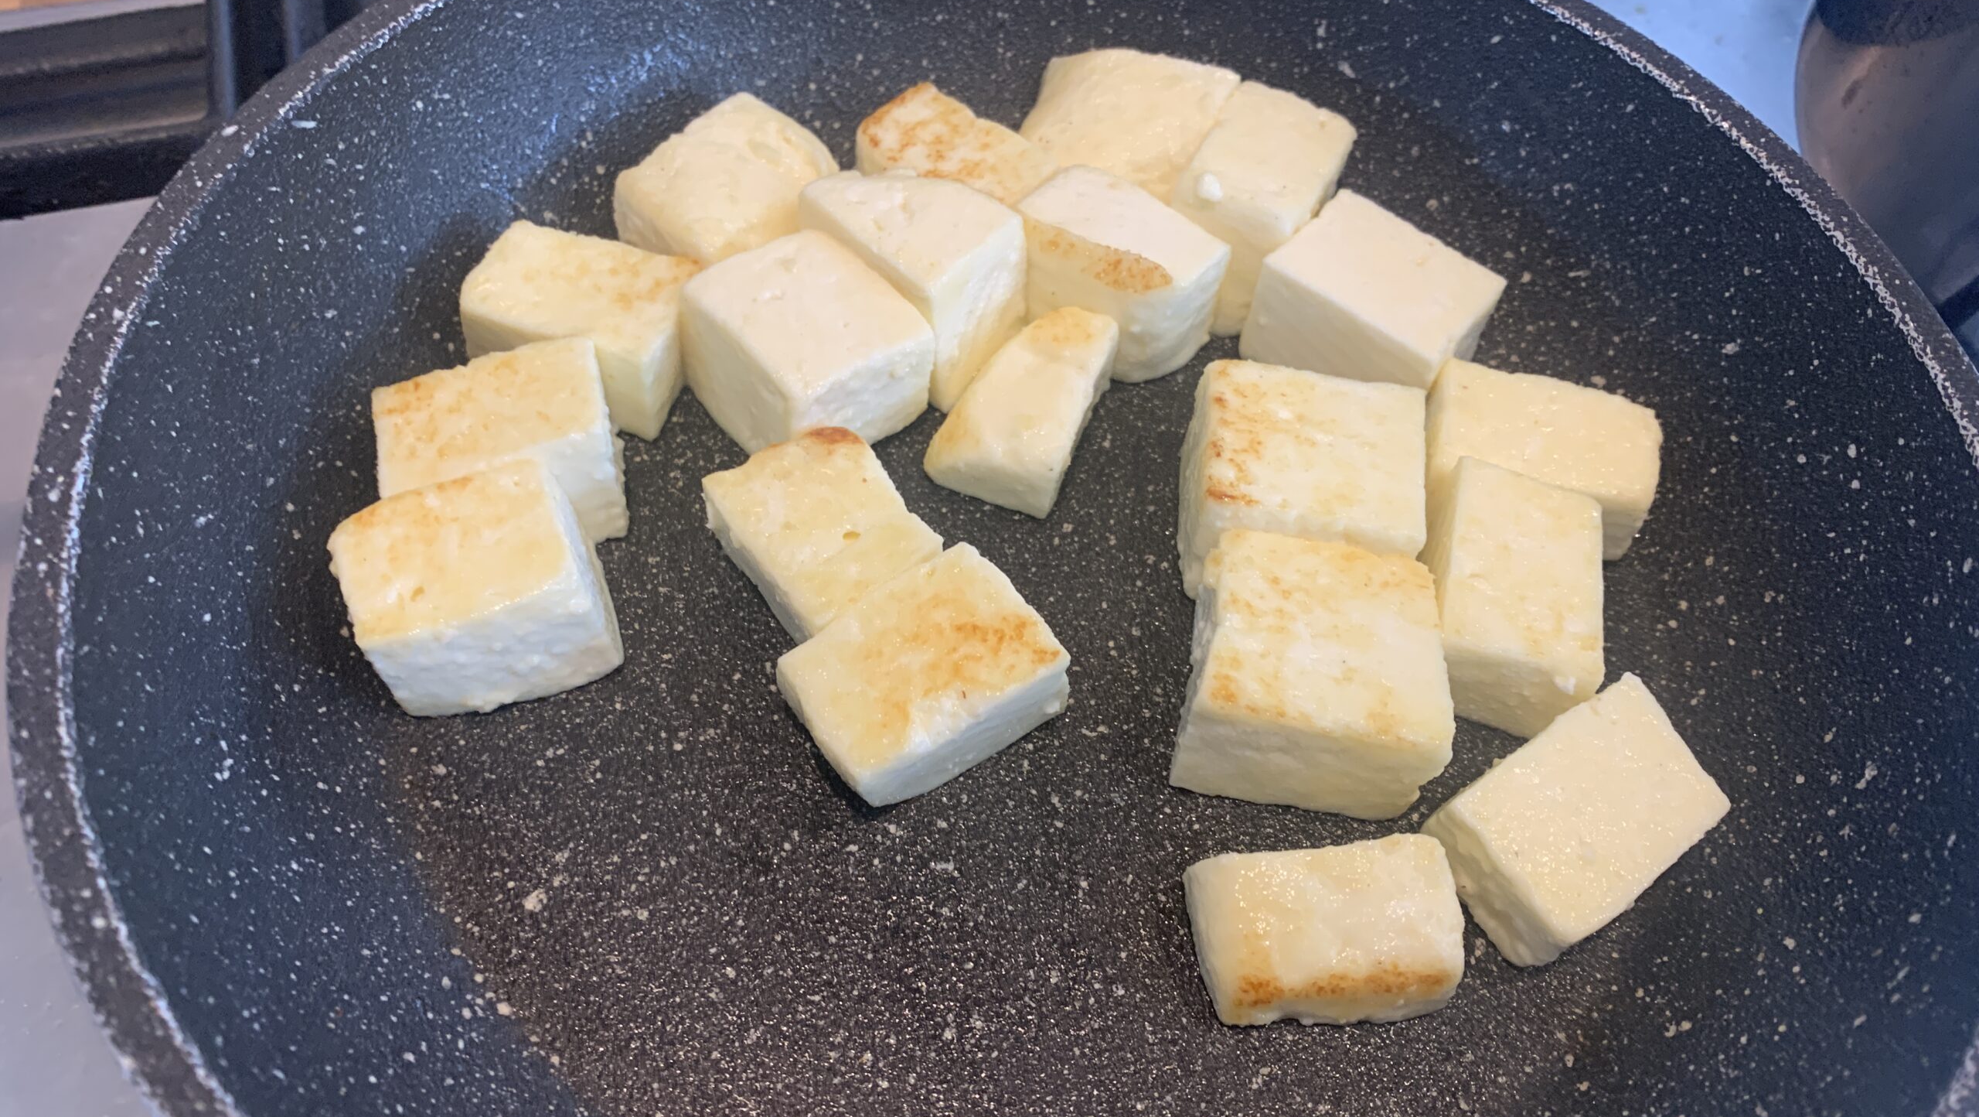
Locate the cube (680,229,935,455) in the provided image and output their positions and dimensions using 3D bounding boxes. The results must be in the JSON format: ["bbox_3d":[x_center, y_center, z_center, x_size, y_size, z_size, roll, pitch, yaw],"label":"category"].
[{"bbox_3d":[-0.029,-0.033,0.242,0.027,0.021,0.031,-33,63,-25],"label":"cube"}]

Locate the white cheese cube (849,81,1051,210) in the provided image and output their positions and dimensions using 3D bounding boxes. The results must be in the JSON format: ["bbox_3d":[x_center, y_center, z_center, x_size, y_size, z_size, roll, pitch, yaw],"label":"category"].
[{"bbox_3d":[-0.006,-0.065,0.266,0.030,0.021,0.021,35,60,17],"label":"white cheese cube"}]

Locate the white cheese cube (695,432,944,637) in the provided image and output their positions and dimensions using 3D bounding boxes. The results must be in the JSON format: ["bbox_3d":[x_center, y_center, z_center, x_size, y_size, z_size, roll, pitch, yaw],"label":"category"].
[{"bbox_3d":[-0.025,-0.005,0.230,0.025,0.011,0.028,-29,62,-23],"label":"white cheese cube"}]

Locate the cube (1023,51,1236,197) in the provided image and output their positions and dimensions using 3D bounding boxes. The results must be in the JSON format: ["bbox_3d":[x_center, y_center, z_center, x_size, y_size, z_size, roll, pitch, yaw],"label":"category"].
[{"bbox_3d":[0.022,-0.065,0.252,0.031,0.022,0.029,18,57,7],"label":"cube"}]

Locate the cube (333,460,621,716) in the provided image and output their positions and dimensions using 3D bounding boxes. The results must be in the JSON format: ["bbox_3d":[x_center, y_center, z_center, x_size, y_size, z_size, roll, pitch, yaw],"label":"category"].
[{"bbox_3d":[-0.073,0.005,0.212,0.030,0.023,0.021,-18,60,-12],"label":"cube"}]

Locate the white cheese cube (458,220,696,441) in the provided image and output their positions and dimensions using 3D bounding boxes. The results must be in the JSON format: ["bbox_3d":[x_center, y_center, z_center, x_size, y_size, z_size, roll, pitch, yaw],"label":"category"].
[{"bbox_3d":[-0.066,-0.037,0.241,0.033,0.021,0.019,22,55,6],"label":"white cheese cube"}]

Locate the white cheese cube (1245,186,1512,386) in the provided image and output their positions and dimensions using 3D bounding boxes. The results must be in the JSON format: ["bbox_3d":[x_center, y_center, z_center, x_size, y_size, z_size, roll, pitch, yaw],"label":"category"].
[{"bbox_3d":[0.061,-0.039,0.239,0.030,0.021,0.023,36,61,17],"label":"white cheese cube"}]

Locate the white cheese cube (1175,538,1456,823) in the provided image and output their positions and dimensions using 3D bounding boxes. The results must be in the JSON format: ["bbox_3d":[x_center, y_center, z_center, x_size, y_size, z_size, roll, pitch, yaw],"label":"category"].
[{"bbox_3d":[0.043,0.016,0.201,0.031,0.022,0.029,8,57,0],"label":"white cheese cube"}]

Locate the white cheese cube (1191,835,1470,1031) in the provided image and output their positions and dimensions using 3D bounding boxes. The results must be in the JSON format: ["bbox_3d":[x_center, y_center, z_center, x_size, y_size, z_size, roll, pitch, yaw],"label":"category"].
[{"bbox_3d":[0.042,0.047,0.186,0.030,0.013,0.018,-3,57,-7],"label":"white cheese cube"}]

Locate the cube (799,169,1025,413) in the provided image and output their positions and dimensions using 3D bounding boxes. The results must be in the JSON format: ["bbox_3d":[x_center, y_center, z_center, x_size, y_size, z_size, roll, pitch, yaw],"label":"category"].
[{"bbox_3d":[-0.012,-0.044,0.232,0.028,0.028,0.021,37,61,18],"label":"cube"}]

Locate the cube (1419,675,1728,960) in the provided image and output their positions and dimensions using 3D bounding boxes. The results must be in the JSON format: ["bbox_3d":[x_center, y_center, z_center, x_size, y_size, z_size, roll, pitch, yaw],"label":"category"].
[{"bbox_3d":[0.083,0.037,0.210,0.036,0.012,0.023,-29,68,-20],"label":"cube"}]

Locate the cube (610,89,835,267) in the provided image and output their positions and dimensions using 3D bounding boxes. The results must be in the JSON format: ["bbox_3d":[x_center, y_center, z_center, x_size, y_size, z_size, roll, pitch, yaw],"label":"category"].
[{"bbox_3d":[-0.041,-0.057,0.243,0.023,0.018,0.031,37,61,18],"label":"cube"}]

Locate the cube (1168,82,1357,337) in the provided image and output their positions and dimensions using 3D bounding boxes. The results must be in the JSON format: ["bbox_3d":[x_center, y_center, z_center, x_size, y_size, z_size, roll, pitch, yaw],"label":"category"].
[{"bbox_3d":[0.043,-0.057,0.247,0.021,0.025,0.029,25,58,11],"label":"cube"}]

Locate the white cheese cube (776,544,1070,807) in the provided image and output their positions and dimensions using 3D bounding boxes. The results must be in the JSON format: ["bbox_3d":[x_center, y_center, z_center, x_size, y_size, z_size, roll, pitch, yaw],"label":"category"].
[{"bbox_3d":[-0.010,0.016,0.216,0.034,0.013,0.025,-29,62,-22],"label":"white cheese cube"}]

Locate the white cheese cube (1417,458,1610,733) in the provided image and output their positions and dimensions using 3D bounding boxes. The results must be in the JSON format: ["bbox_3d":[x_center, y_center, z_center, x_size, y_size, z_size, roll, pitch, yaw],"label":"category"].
[{"bbox_3d":[0.073,0.006,0.211,0.021,0.020,0.030,14,57,4],"label":"white cheese cube"}]

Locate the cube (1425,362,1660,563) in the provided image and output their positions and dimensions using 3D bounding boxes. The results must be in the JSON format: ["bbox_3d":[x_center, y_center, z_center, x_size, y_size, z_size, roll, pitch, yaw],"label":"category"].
[{"bbox_3d":[0.084,-0.016,0.230,0.032,0.014,0.021,15,57,5],"label":"cube"}]

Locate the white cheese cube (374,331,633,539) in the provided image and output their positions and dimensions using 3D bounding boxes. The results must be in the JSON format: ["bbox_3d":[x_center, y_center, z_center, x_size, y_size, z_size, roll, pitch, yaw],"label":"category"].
[{"bbox_3d":[-0.075,-0.017,0.227,0.033,0.023,0.021,-13,58,-12],"label":"white cheese cube"}]

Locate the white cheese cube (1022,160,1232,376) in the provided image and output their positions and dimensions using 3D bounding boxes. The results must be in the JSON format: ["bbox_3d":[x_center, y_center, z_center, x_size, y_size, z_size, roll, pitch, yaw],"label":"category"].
[{"bbox_3d":[0.022,-0.050,0.257,0.032,0.021,0.017,37,59,22],"label":"white cheese cube"}]

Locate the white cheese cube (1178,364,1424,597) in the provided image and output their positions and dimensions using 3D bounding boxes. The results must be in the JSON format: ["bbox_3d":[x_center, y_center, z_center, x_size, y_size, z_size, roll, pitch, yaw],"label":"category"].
[{"bbox_3d":[0.049,-0.011,0.234,0.033,0.022,0.029,7,56,-1],"label":"white cheese cube"}]

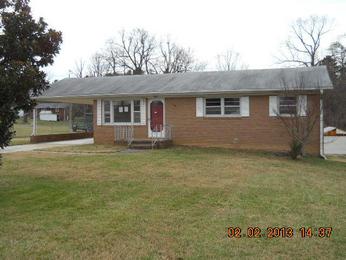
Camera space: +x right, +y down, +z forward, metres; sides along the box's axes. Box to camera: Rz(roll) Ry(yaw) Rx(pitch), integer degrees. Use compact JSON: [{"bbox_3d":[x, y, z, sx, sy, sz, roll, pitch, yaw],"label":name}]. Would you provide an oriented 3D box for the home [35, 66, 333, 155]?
[{"bbox_3d":[0.720,-1.220,23.600,16.700,4.800,8.500,0,1,19],"label":"home"}]

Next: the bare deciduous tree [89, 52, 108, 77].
[{"bbox_3d":[-10.467,-5.011,52.000,2.951,11.757,2.951,0,1,0],"label":"bare deciduous tree"}]

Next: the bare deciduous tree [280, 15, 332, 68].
[{"bbox_3d":[15.037,-5.876,42.000,6.434,14.008,6.434,0,1,0],"label":"bare deciduous tree"}]

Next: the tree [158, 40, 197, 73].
[{"bbox_3d":[0.584,-5.338,48.000,5.175,12.540,5.175,0,1,0],"label":"tree"}]

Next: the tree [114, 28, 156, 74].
[{"bbox_3d":[-4.560,-5.681,45.000,5.362,13.321,5.362,0,1,0],"label":"tree"}]

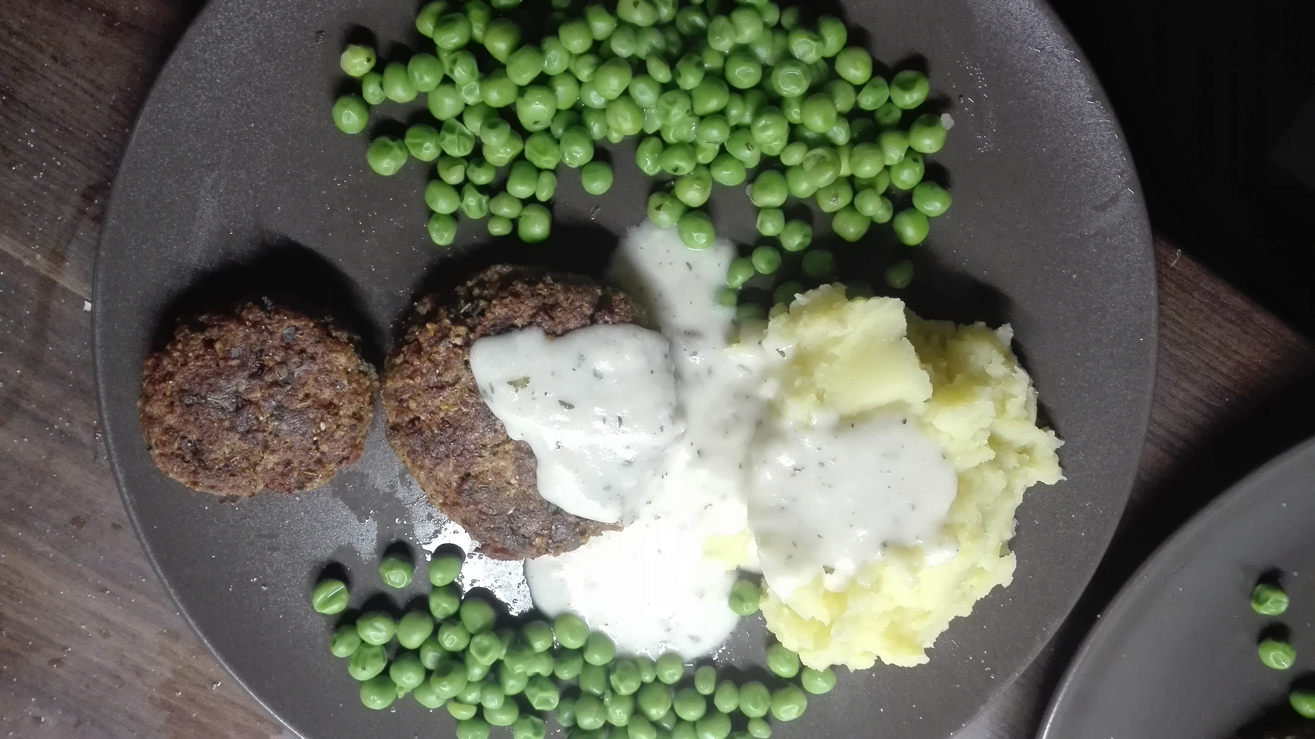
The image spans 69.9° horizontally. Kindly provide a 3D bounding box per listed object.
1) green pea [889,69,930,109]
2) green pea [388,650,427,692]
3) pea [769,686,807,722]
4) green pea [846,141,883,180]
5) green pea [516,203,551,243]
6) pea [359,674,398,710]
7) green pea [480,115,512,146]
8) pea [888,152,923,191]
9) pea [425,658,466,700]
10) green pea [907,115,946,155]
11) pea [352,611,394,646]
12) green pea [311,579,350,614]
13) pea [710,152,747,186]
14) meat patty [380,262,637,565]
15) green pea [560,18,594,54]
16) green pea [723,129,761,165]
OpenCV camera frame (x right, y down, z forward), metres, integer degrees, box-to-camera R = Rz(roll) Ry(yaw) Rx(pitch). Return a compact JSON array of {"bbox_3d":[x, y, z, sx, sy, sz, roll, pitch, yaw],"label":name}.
[{"bbox_3d":[0.069,-0.076,0.257,0.011,0.010,0.011,0,82,0],"label":"green pea"},{"bbox_3d":[-0.066,0.080,0.249,0.010,0.010,0.010,0,101,-1],"label":"green pea"},{"bbox_3d":[0.035,0.090,0.255,0.010,0.010,0.010,0,101,-1],"label":"pea"},{"bbox_3d":[0.056,-0.055,0.250,0.009,0.009,0.010,0,82,0],"label":"green pea"},{"bbox_3d":[-0.031,-0.037,0.238,0.009,0.009,0.010,0,101,-2],"label":"green pea"},{"bbox_3d":[-0.070,0.081,0.237,0.010,0.009,0.009,0,83,-1],"label":"pea"},{"bbox_3d":[-0.042,-0.063,0.247,0.008,0.008,0.008,0,83,-1],"label":"green pea"},{"bbox_3d":[0.061,-0.048,0.228,0.008,0.009,0.009,0,101,-1],"label":"pea"},{"bbox_3d":[-0.052,0.076,0.231,0.010,0.009,0.010,0,83,-1],"label":"pea"},{"bbox_3d":[0.065,-0.057,0.226,0.009,0.009,0.010,0,101,-1],"label":"green pea"},{"bbox_3d":[-0.077,0.071,0.256,0.011,0.010,0.009,0,101,-2],"label":"pea"},{"bbox_3d":[-0.086,0.060,0.248,0.010,0.009,0.009,0,102,-2],"label":"green pea"},{"bbox_3d":[0.019,-0.054,0.254,0.010,0.009,0.009,0,82,0],"label":"pea"},{"bbox_3d":[-0.034,0.011,0.239,0.073,0.022,0.075,0,83,-1],"label":"meat patty"},{"bbox_3d":[-0.022,-0.091,0.256,0.009,0.009,0.010,0,82,0],"label":"green pea"},{"bbox_3d":[0.020,-0.053,0.225,0.009,0.009,0.009,0,102,-2],"label":"green pea"}]

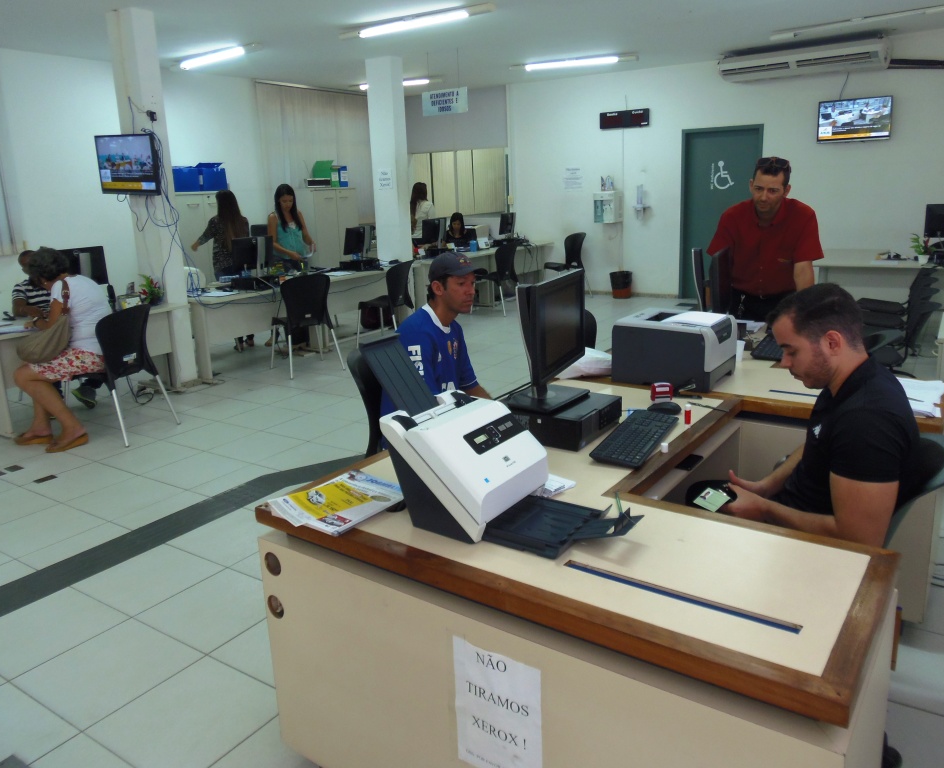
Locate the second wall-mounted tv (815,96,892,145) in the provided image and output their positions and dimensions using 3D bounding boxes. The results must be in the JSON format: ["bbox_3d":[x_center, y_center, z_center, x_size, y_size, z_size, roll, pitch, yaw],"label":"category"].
[{"bbox_3d":[4.287,-2.963,7.948,0.730,0.445,0.070,8,18,32],"label":"second wall-mounted tv"}]

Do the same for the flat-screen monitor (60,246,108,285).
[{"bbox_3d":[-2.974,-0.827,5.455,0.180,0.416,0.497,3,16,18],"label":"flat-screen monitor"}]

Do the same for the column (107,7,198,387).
[{"bbox_3d":[-2.567,-1.436,5.763,0.300,2.954,0.220,8,18,32],"label":"column"}]

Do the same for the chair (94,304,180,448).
[{"bbox_3d":[-2.359,-0.075,4.692,0.550,0.840,0.510,3,16,19],"label":"chair"}]

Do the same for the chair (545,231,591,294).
[{"bbox_3d":[1.327,-1.675,9.975,0.550,0.840,0.510,-9,17,-24],"label":"chair"}]

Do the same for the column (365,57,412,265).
[{"bbox_3d":[-0.914,-2.136,8.148,0.340,2.900,0.200,8,18,32],"label":"column"}]

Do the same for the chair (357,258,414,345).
[{"bbox_3d":[-0.839,-0.790,7.128,0.550,0.840,0.510,5,17,26],"label":"chair"}]

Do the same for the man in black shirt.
[{"bbox_3d":[0.797,0.356,1.910,0.700,1.240,0.520,4,15,20],"label":"man in black shirt"}]

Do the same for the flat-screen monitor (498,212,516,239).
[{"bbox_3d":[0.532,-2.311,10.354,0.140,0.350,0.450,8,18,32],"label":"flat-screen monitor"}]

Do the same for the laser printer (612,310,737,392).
[{"bbox_3d":[0.822,-0.148,2.833,0.380,0.245,0.375,7,17,31],"label":"laser printer"}]

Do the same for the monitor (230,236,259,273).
[{"bbox_3d":[-1.905,-1.135,6.320,0.170,0.360,0.460,8,18,32],"label":"monitor"}]

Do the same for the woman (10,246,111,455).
[{"bbox_3d":[-2.672,-0.247,4.616,0.680,1.230,0.480,1,15,9],"label":"woman"}]

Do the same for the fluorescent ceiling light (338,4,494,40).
[{"bbox_3d":[-0.501,-3.037,5.996,1.600,0.100,0.130,8,18,32],"label":"fluorescent ceiling light"}]

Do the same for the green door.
[{"bbox_3d":[3.201,-2.175,9.222,0.964,2.192,0.095,8,18,32],"label":"green door"}]

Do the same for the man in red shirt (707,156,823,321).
[{"bbox_3d":[1.448,-0.296,3.581,0.560,1.640,0.450,7,17,29],"label":"man in red shirt"}]

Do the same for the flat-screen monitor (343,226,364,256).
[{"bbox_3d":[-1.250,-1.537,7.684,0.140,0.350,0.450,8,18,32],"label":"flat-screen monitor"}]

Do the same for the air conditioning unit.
[{"bbox_3d":[3.600,-3.497,7.710,1.720,0.260,0.600,8,18,32],"label":"air conditioning unit"}]

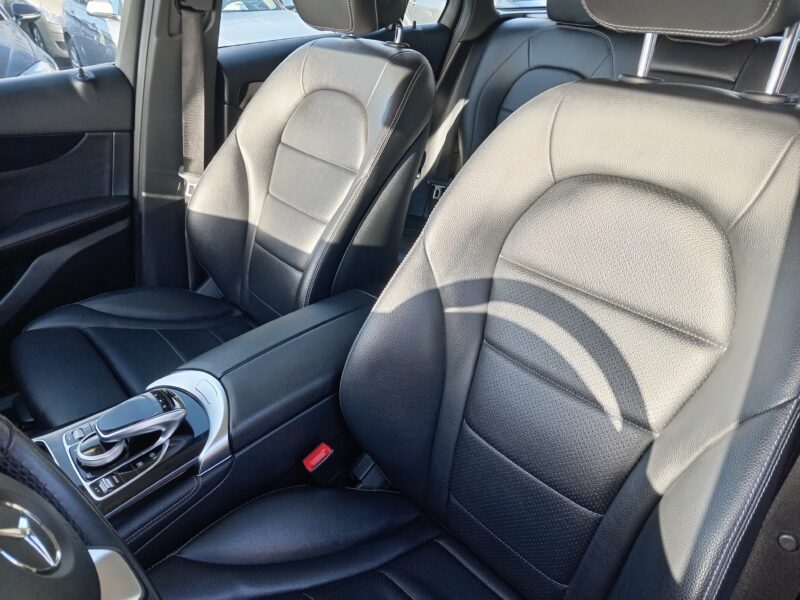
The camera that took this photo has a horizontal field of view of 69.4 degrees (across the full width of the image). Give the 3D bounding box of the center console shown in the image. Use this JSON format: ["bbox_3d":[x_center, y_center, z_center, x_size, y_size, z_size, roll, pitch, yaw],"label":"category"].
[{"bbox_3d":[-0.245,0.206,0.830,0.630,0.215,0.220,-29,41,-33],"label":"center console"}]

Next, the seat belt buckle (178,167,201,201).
[{"bbox_3d":[-0.480,-0.269,1.330,0.060,0.072,0.022,-9,34,-9],"label":"seat belt buckle"}]

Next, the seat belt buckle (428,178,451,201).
[{"bbox_3d":[0.123,-0.340,1.780,0.060,0.068,0.020,4,34,10],"label":"seat belt buckle"}]

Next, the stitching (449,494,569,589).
[{"bbox_3d":[0.136,0.318,0.767,0.018,0.013,0.194,-10,29,-44],"label":"stitching"}]

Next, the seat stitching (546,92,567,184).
[{"bbox_3d":[0.197,-0.203,0.727,0.020,0.117,0.018,5,-3,41],"label":"seat stitching"}]

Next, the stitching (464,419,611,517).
[{"bbox_3d":[0.157,0.207,0.724,0.018,0.013,0.215,-2,24,-47],"label":"stitching"}]

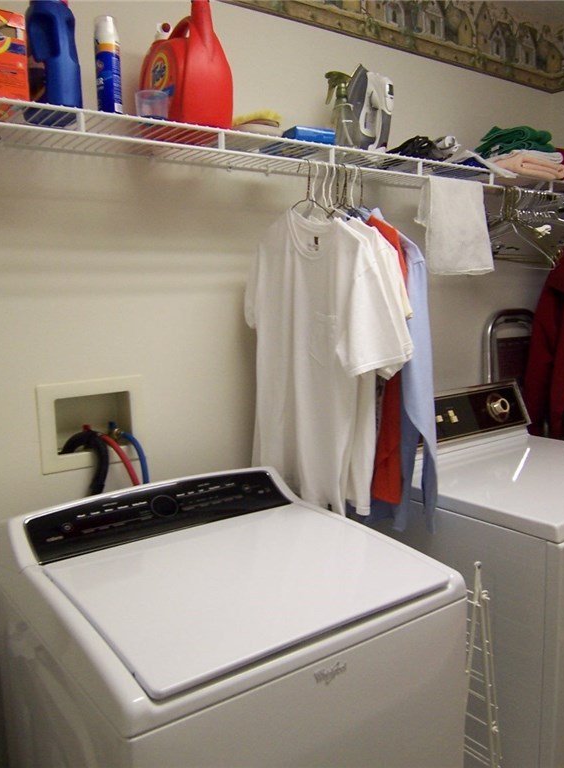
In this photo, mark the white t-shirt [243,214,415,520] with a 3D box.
[{"bbox_3d":[0.085,-0.058,1.613,0.130,0.710,0.560,-7,10,-35],"label":"white t-shirt"}]

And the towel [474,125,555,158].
[{"bbox_3d":[0.722,-0.757,2.162,0.210,0.090,0.185,-7,10,-35],"label":"towel"}]

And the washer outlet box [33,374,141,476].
[{"bbox_3d":[-0.485,0.091,1.700,0.257,0.215,0.095,-7,10,-35],"label":"washer outlet box"}]

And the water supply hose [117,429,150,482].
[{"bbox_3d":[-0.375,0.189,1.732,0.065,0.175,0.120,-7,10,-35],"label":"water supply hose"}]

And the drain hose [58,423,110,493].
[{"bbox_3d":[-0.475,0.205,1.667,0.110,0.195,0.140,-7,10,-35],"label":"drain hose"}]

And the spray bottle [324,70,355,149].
[{"bbox_3d":[0.142,-0.665,1.681,0.100,0.200,0.062,-7,10,-35],"label":"spray bottle"}]

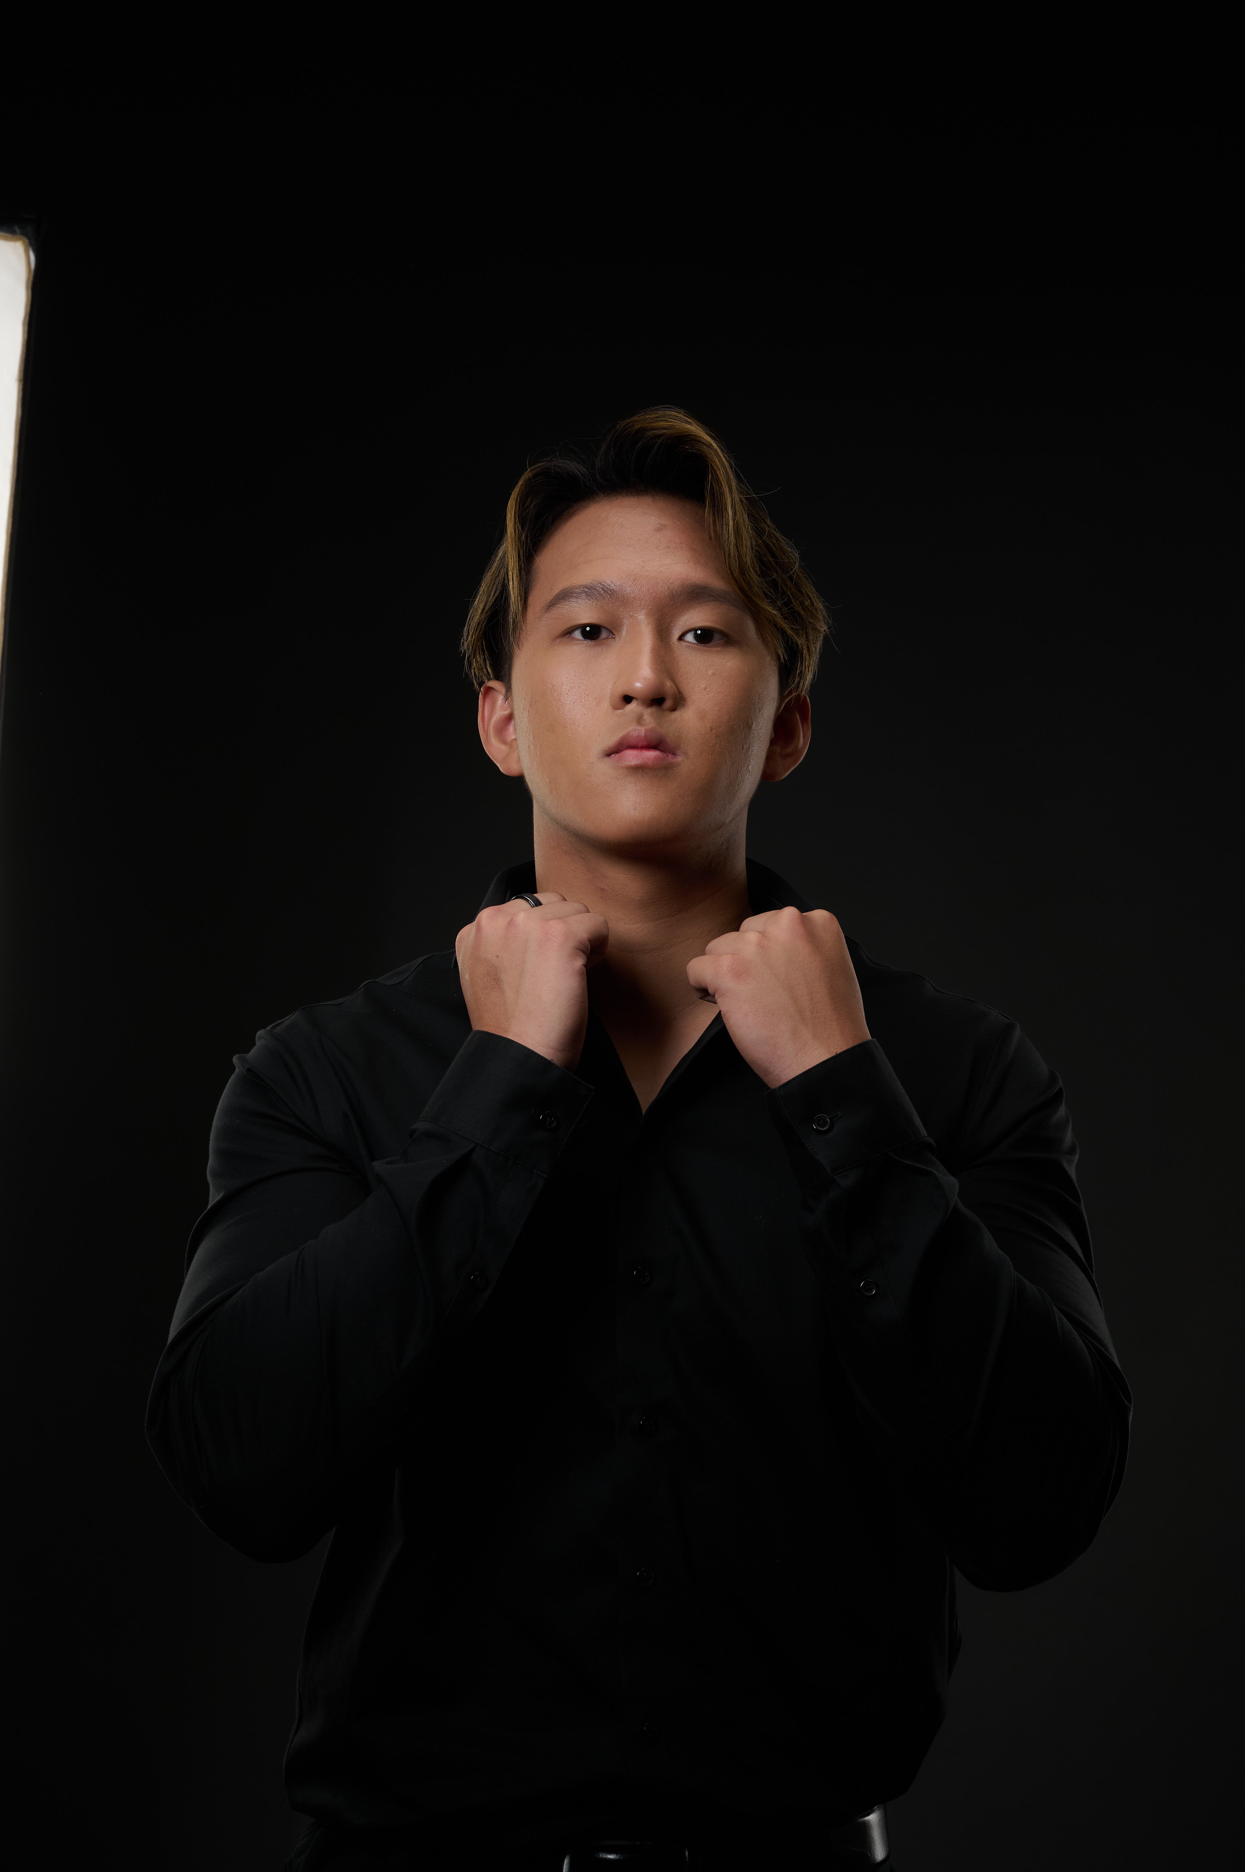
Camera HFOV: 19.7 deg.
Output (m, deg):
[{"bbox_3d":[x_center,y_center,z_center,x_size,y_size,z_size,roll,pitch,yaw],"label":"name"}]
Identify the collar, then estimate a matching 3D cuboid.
[{"bbox_3d":[0.013,-0.008,2.080,0.205,0.088,0.165,0,0,0],"label":"collar"}]

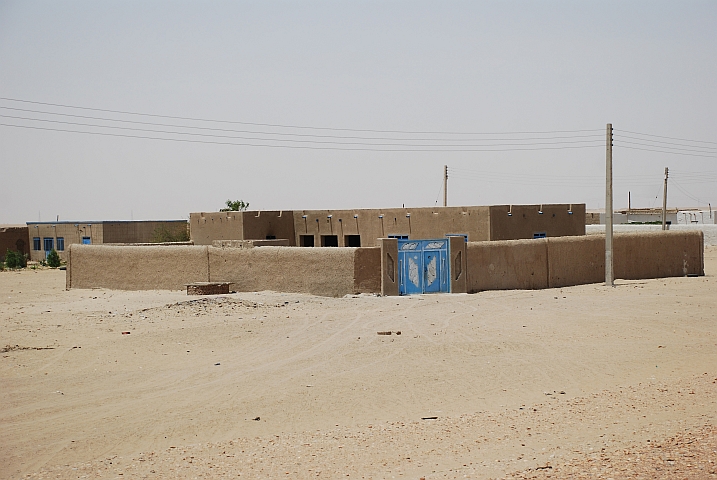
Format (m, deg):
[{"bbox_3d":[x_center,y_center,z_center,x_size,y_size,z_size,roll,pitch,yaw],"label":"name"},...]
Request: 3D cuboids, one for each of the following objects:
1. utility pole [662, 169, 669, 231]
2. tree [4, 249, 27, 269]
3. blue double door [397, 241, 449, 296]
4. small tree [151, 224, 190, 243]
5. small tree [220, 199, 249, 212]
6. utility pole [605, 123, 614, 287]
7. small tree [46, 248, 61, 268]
[{"bbox_3d":[28.757,-3.033,140.058,0.330,7.450,0.330,1,1,0],"label":"utility pole"},{"bbox_3d":[-26.739,1.455,117.012,1.750,1.470,1.600,-1,1,0],"label":"tree"},{"bbox_3d":[3.005,1.215,67.319,3.100,2.440,0.150,-2,1,-40],"label":"blue double door"},{"bbox_3d":[-13.345,0.478,107.025,3.200,3.250,3.000,-1,1,0],"label":"small tree"},{"bbox_3d":[-8.784,-0.447,107.038,2.600,4.900,2.600,-1,1,0],"label":"small tree"},{"bbox_3d":[11.937,-1.662,71.060,0.360,7.690,0.360,0,1,0],"label":"utility pole"},{"bbox_3d":[-23.790,1.439,117.011,1.120,1.440,1.100,-1,1,0],"label":"small tree"}]

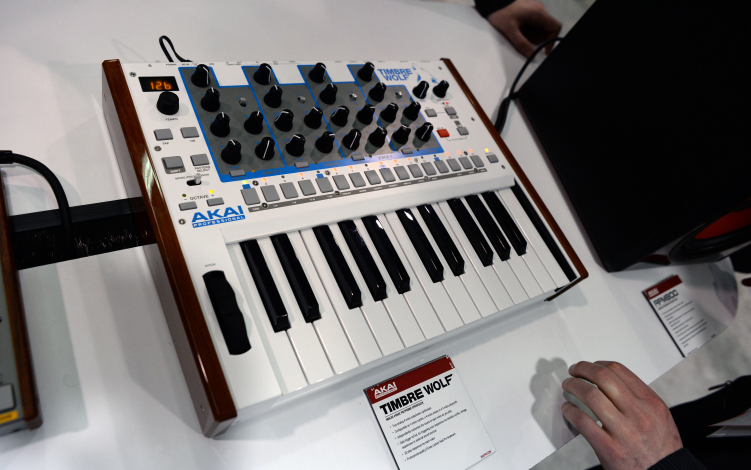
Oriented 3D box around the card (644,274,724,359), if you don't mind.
[{"bbox_3d":[0.420,0.108,0.688,0.097,0.005,0.097,-10,64,-32],"label":"card"}]

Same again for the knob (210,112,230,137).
[{"bbox_3d":[-0.146,-0.105,0.473,0.018,0.016,0.018,-13,66,-32],"label":"knob"}]

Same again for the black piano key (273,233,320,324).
[{"bbox_3d":[-0.066,0.033,0.421,0.014,0.011,0.084,-13,65,-33],"label":"black piano key"}]

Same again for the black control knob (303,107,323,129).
[{"bbox_3d":[-0.062,-0.121,0.513,0.018,0.016,0.018,13,55,-19],"label":"black control knob"}]

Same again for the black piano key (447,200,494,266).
[{"bbox_3d":[0.103,-0.007,0.536,0.014,0.011,0.088,-13,65,-32],"label":"black piano key"}]

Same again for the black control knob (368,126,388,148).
[{"bbox_3d":[0.003,-0.109,0.549,0.018,0.016,0.018,-13,66,-32],"label":"black control knob"}]

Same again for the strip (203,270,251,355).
[{"bbox_3d":[-0.110,0.055,0.373,0.016,0.011,0.070,-13,65,-33],"label":"strip"}]

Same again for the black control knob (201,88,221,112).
[{"bbox_3d":[-0.155,-0.128,0.472,0.018,0.016,0.018,-13,66,-32],"label":"black control knob"}]

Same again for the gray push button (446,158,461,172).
[{"bbox_3d":[0.089,-0.079,0.568,0.012,0.003,0.015,-13,65,-33],"label":"gray push button"}]

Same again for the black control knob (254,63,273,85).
[{"bbox_3d":[-0.114,-0.167,0.515,0.017,0.017,0.017,13,53,-18],"label":"black control knob"}]

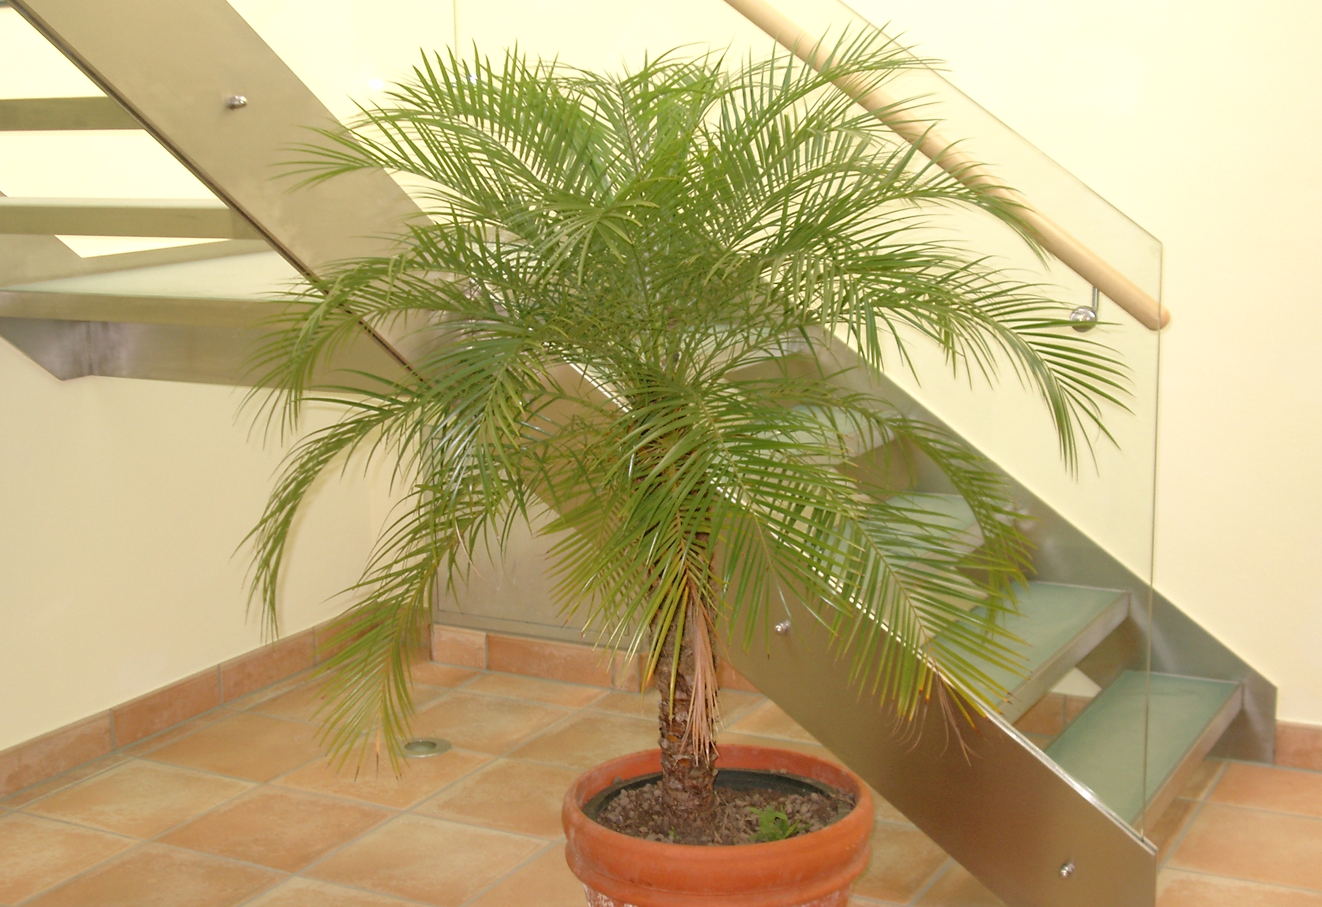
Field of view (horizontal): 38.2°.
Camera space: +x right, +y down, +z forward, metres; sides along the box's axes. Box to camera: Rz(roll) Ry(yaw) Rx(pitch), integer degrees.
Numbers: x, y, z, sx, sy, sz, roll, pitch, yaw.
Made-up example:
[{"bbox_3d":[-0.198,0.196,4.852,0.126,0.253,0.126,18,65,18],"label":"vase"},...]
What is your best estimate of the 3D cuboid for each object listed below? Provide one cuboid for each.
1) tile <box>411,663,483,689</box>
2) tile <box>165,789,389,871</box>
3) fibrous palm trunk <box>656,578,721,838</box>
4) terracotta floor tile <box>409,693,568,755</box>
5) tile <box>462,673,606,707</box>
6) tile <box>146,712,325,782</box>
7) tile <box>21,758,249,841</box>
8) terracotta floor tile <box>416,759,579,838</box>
[{"bbox_3d":[-0.625,0.562,4.856,0.341,0.014,0.172,5,12,27],"label":"tile"},{"bbox_3d":[-0.764,0.752,3.817,0.359,0.014,0.359,5,12,27],"label":"tile"},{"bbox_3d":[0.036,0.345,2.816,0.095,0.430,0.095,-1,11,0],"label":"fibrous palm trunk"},{"bbox_3d":[-0.434,0.633,4.456,0.359,0.014,0.359,5,12,27],"label":"terracotta floor tile"},{"bbox_3d":[-0.311,0.589,4.691,0.359,0.014,0.165,5,12,27],"label":"tile"},{"bbox_3d":[-0.921,0.665,4.303,0.359,0.014,0.359,5,12,27],"label":"tile"},{"bbox_3d":[-1.083,0.724,3.983,0.359,0.014,0.359,5,12,27],"label":"tile"},{"bbox_3d":[-0.277,0.720,3.971,0.359,0.014,0.359,5,12,27],"label":"terracotta floor tile"}]

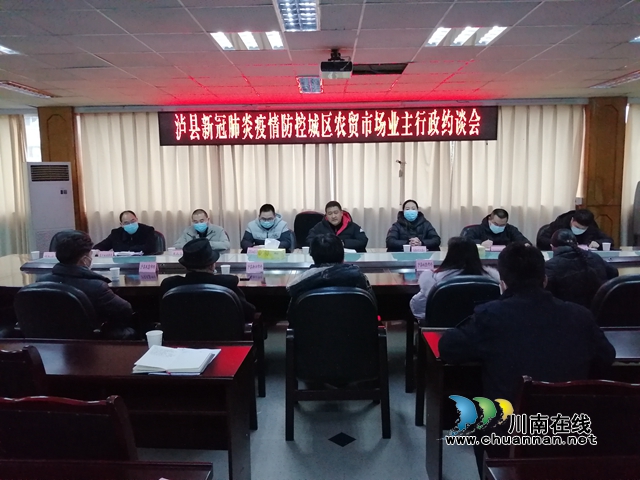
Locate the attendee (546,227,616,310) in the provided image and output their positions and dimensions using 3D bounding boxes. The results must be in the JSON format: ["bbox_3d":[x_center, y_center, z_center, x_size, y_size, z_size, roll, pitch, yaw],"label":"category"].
[{"bbox_3d":[1.846,0.522,3.377,0.550,1.210,0.800,-1,8,-2],"label":"attendee"}]

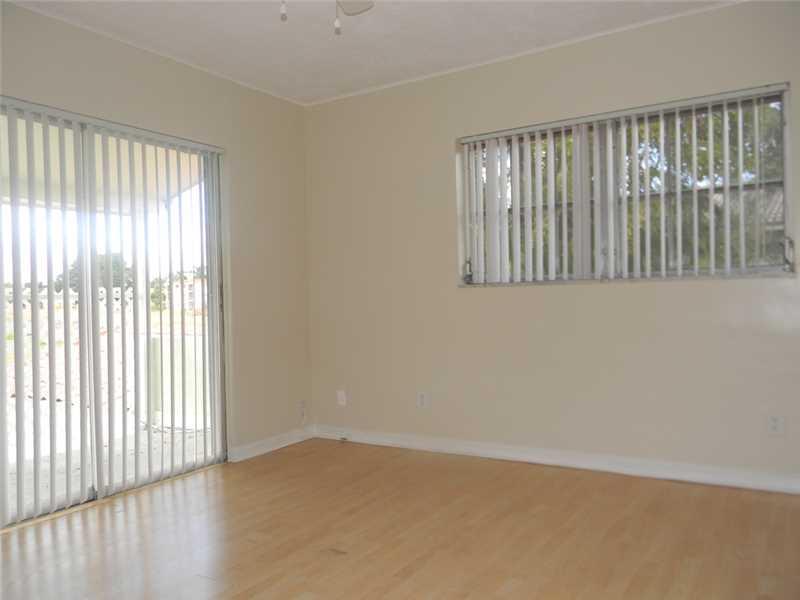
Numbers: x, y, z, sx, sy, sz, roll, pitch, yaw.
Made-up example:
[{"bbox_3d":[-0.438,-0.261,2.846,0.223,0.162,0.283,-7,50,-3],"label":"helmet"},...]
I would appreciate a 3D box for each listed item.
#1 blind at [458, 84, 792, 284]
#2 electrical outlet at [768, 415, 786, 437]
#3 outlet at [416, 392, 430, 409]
[{"bbox_3d":[1.170,-0.592,3.707,1.821,0.945,0.085,-1,0,33],"label":"blind"},{"bbox_3d":[1.885,0.627,3.235,0.075,0.115,0.012,-1,0,33],"label":"electrical outlet"},{"bbox_3d":[0.158,0.674,4.338,0.075,0.115,0.012,-1,0,33],"label":"outlet"}]

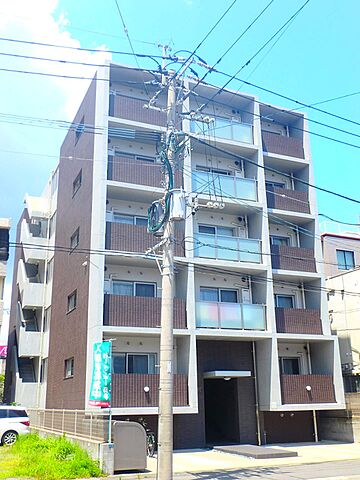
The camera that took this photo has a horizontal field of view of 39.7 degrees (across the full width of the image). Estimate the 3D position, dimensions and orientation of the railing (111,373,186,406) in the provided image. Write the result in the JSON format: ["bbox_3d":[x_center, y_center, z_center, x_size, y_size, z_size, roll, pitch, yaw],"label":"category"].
[{"bbox_3d":[-1.162,5.222,17.289,3.211,1.115,0.150,6,-19,-23],"label":"railing"}]

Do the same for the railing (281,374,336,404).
[{"bbox_3d":[5.117,5.969,19.976,2.653,1.115,0.150,6,-19,-23],"label":"railing"}]

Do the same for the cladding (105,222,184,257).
[{"bbox_3d":[-1.275,0.042,18.926,3.211,1.099,0.150,6,-19,-23],"label":"cladding"}]

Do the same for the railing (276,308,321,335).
[{"bbox_3d":[4.906,3.362,20.728,2.315,1.090,0.150,6,-19,-23],"label":"railing"}]

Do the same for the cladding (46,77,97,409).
[{"bbox_3d":[-4.595,0.357,21.312,0.150,13.010,7.330,6,-19,-23],"label":"cladding"}]

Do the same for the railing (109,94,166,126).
[{"bbox_3d":[-1.389,-5.194,20.580,3.211,1.098,0.150,6,-19,-23],"label":"railing"}]

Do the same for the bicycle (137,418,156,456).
[{"bbox_3d":[-1.179,6.730,16.904,0.580,1.080,1.750,6,-19,-23],"label":"bicycle"}]

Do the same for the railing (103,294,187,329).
[{"bbox_3d":[-1.218,2.628,18.109,3.211,1.115,0.150,6,-19,-23],"label":"railing"}]

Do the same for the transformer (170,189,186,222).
[{"bbox_3d":[-0.036,-0.847,12.013,0.400,0.760,0.400,-1,-18,0],"label":"transformer"}]

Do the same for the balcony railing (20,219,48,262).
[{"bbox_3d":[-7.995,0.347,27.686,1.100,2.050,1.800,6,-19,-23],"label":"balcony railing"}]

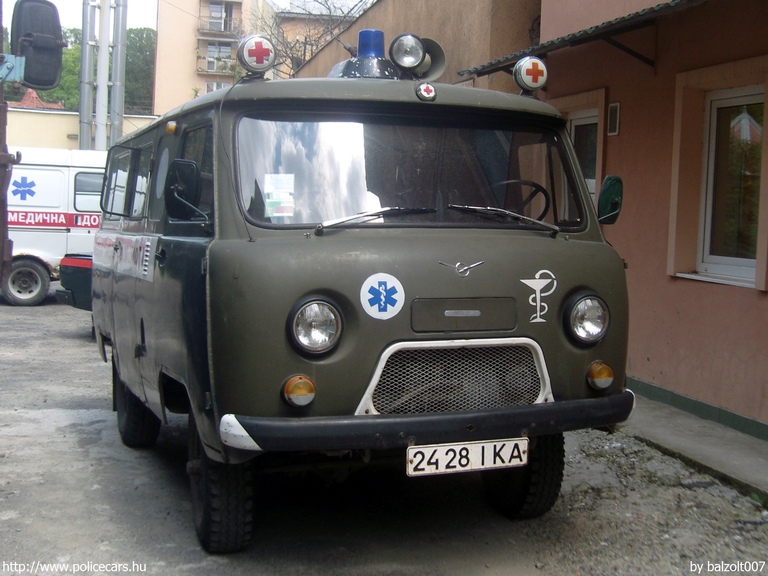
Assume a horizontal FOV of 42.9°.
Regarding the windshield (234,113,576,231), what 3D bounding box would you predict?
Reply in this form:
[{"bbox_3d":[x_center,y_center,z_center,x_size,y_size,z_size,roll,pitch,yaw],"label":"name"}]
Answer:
[{"bbox_3d":[0.185,-0.471,4.014,1.520,0.510,0.200,-1,-16,-23],"label":"windshield"}]

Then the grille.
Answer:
[{"bbox_3d":[0.297,0.352,3.770,0.740,0.250,0.070,-1,10,-23],"label":"grille"}]

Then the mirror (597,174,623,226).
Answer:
[{"bbox_3d":[1.043,-0.403,4.503,0.155,0.230,0.070,-2,5,-41],"label":"mirror"}]

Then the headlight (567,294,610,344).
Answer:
[{"bbox_3d":[0.828,0.127,4.020,0.195,0.195,0.090,-1,4,-23],"label":"headlight"}]

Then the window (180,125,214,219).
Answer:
[{"bbox_3d":[-0.774,-0.475,4.009,0.070,0.420,0.630,8,0,-23],"label":"window"}]

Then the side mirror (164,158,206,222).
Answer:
[{"bbox_3d":[-0.766,-0.378,3.736,0.155,0.230,0.070,0,3,-8],"label":"side mirror"}]

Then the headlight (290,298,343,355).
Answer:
[{"bbox_3d":[-0.255,0.139,3.561,0.195,0.195,0.090,-1,4,-23],"label":"headlight"}]

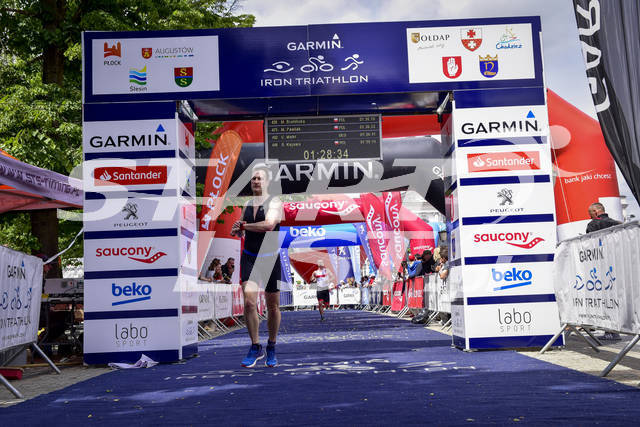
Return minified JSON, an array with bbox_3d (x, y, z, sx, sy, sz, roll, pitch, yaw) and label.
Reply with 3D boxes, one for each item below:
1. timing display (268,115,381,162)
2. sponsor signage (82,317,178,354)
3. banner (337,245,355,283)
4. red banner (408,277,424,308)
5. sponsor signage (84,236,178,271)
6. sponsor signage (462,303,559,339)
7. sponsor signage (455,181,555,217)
[{"bbox_3d":[0.045,-0.850,8.111,1.322,0.533,0.100,-2,-7,-1],"label":"timing display"},{"bbox_3d":[-1.948,1.260,7.351,0.970,0.345,0.040,-2,-7,-1],"label":"sponsor signage"},{"bbox_3d":[1.578,3.155,44.000,1.150,2.300,0.080,-2,-7,-1],"label":"banner"},{"bbox_3d":[2.510,2.068,18.500,0.050,0.800,2.550,-2,-7,0],"label":"red banner"},{"bbox_3d":[-1.979,0.427,7.451,0.970,0.345,0.040,-2,-7,-1],"label":"sponsor signage"},{"bbox_3d":[1.997,1.098,7.314,0.980,0.335,0.040,-2,-7,0],"label":"sponsor signage"},{"bbox_3d":[1.986,-0.140,7.552,0.970,0.345,0.040,-2,-7,-1],"label":"sponsor signage"}]

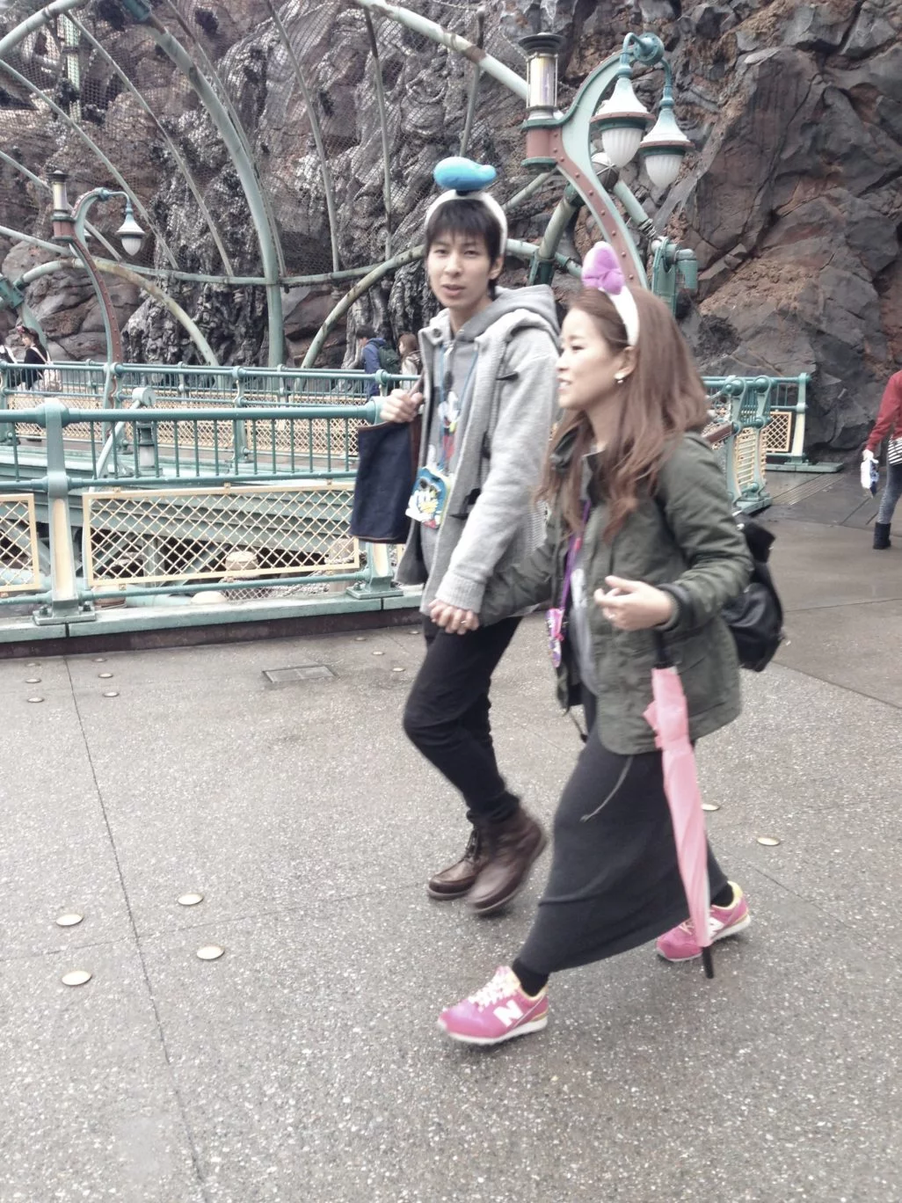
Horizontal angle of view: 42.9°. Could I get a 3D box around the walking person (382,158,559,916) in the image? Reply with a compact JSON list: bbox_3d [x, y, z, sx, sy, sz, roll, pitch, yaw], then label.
[{"bbox_3d":[0.085,-0.128,2.885,0.500,1.830,0.540,-8,14,-35],"label":"walking person"}]

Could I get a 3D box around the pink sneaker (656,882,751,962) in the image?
[{"bbox_3d":[0.596,0.764,2.744,0.255,0.120,0.097,-23,19,-17],"label":"pink sneaker"}]

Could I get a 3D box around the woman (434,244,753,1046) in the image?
[{"bbox_3d":[0.335,0.082,2.442,0.840,1.600,0.550,-7,14,-29],"label":"woman"}]

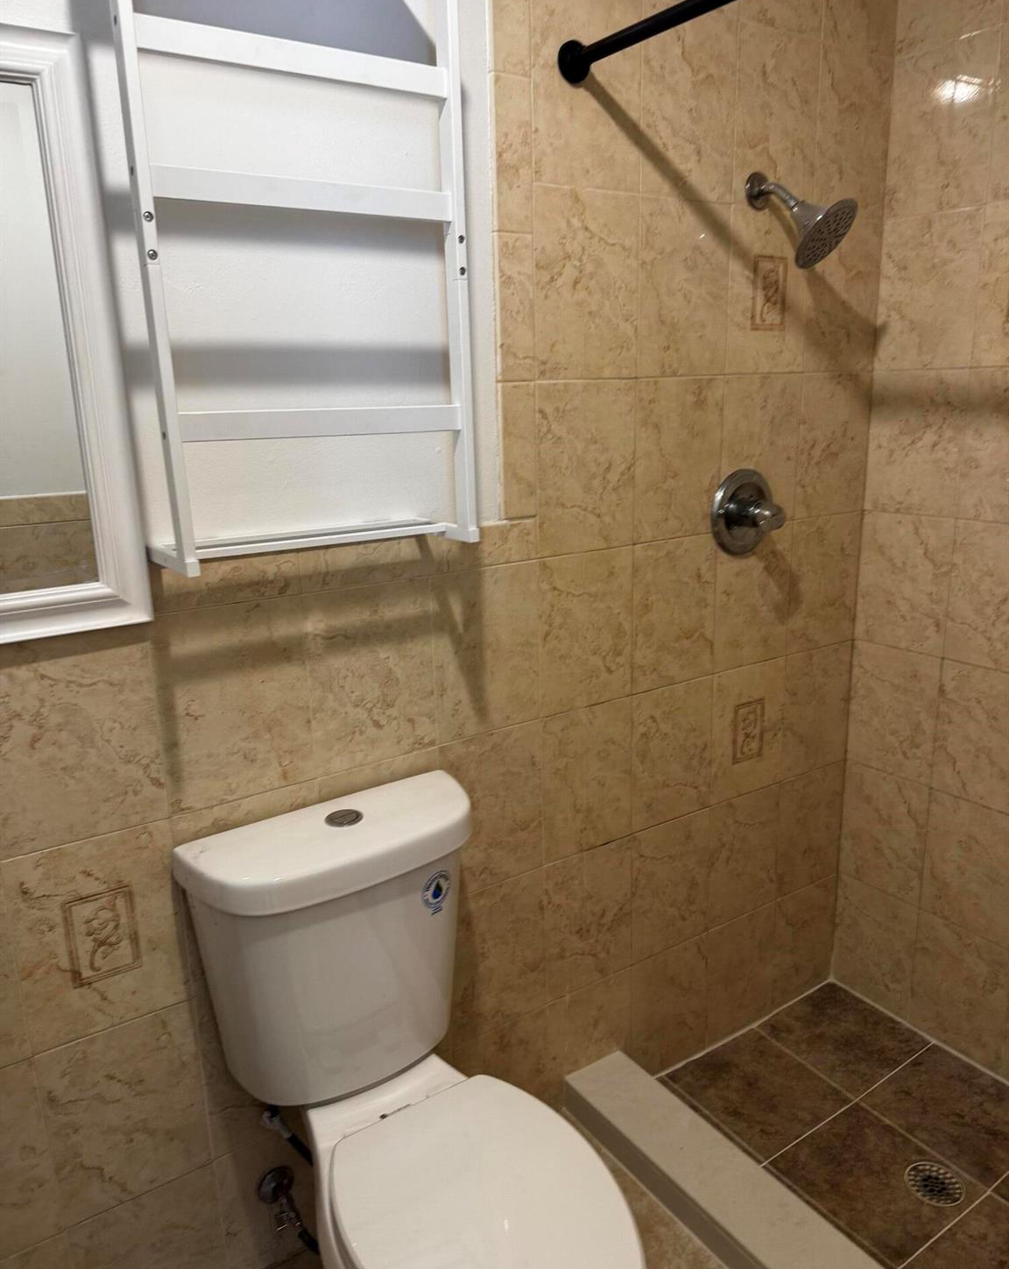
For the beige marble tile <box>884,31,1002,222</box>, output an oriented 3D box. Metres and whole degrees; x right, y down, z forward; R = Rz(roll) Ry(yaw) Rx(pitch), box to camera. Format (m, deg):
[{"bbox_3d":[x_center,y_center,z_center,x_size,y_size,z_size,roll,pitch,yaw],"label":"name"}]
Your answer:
[{"bbox_3d":[0.864,-0.996,1.845,0.010,0.302,0.220,-11,18,-33],"label":"beige marble tile"}]

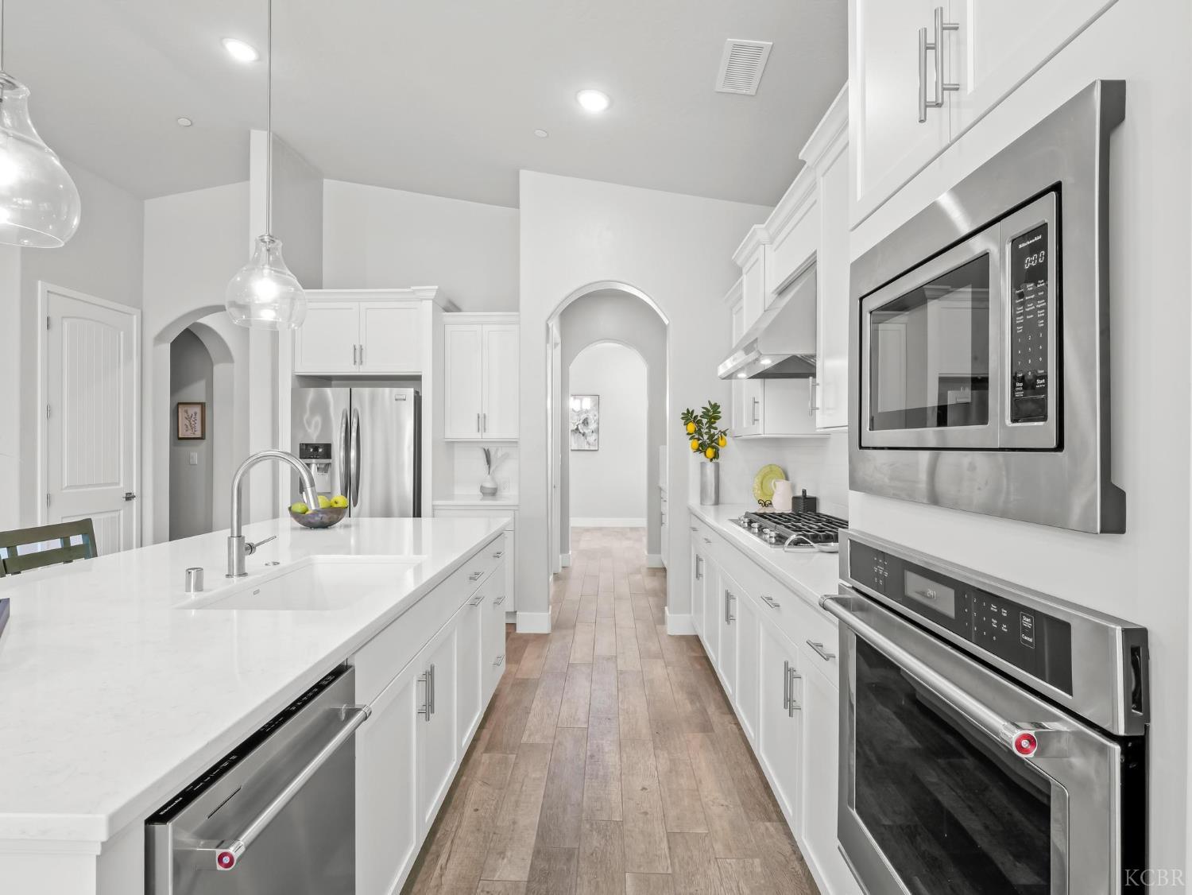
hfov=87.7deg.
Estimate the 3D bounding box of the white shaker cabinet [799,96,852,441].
[{"bbox_3d":[1.046,-0.632,2.259,0.420,1.135,0.550,0,0,1],"label":"white shaker cabinet"}]

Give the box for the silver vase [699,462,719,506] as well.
[{"bbox_3d":[0.775,0.249,4.235,0.134,0.296,0.134,0,0,1],"label":"silver vase"}]

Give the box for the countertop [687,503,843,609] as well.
[{"bbox_3d":[0.929,0.418,2.892,0.639,0.040,2.860,0,0,1],"label":"countertop"}]

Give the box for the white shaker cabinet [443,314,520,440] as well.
[{"bbox_3d":[-0.875,-0.545,4.993,0.623,0.980,0.330,0,0,1],"label":"white shaker cabinet"}]

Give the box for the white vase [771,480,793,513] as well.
[{"bbox_3d":[1.115,0.285,3.648,0.125,0.191,0.110,0,0,1],"label":"white vase"}]

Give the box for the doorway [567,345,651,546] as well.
[{"bbox_3d":[0.136,0.072,6.849,0.848,2.475,0.180,0,0,1],"label":"doorway"}]

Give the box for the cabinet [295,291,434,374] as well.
[{"bbox_3d":[-1.683,-0.822,4.829,1.009,0.596,0.690,0,0,1],"label":"cabinet"}]

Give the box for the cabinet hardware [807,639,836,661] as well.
[{"bbox_3d":[0.596,0.533,1.622,0.039,0.016,0.150,0,0,1],"label":"cabinet hardware"}]

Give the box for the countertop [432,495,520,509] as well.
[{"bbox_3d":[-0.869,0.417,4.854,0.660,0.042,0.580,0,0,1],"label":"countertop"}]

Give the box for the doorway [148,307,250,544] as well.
[{"bbox_3d":[-3.196,0.065,5.351,1.100,2.490,0.200,0,0,1],"label":"doorway"}]

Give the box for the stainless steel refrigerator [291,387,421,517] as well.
[{"bbox_3d":[-1.754,0.435,4.863,0.900,1.750,0.770,0,0,1],"label":"stainless steel refrigerator"}]

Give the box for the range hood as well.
[{"bbox_3d":[0.971,-0.576,2.975,0.560,0.405,0.890,0,0,1],"label":"range hood"}]

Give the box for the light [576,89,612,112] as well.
[{"bbox_3d":[-0.013,-1.879,3.360,0.190,0.030,0.190,8,0,1],"label":"light"}]

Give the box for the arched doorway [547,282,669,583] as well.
[{"bbox_3d":[0.088,0.073,4.442,0.850,2.475,0.205,0,0,1],"label":"arched doorway"}]

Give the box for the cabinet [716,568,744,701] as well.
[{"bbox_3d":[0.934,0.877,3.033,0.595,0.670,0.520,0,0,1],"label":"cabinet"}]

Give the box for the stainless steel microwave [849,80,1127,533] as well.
[{"bbox_3d":[0.758,-0.153,0.997,0.420,0.490,0.677,0,0,1],"label":"stainless steel microwave"}]

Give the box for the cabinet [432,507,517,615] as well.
[{"bbox_3d":[-0.881,0.845,4.855,0.618,0.830,0.610,0,0,1],"label":"cabinet"}]

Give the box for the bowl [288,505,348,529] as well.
[{"bbox_3d":[-1.387,0.349,3.100,0.270,0.098,0.270,0,0,0],"label":"bowl"}]

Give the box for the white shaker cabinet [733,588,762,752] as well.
[{"bbox_3d":[0.922,0.913,2.607,0.578,0.607,0.450,0,0,1],"label":"white shaker cabinet"}]

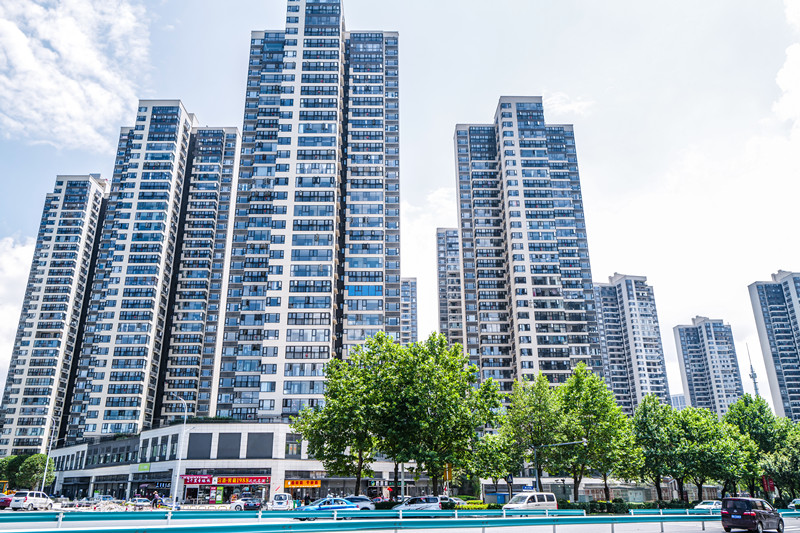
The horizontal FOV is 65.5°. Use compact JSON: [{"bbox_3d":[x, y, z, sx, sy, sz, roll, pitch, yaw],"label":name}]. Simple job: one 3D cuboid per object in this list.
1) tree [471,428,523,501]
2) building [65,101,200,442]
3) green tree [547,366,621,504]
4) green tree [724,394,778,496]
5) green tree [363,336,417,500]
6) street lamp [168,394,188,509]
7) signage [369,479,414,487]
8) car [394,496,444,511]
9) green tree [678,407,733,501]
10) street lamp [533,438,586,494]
[{"bbox_3d":[11.277,23.613,72.316,6.074,9.078,6.000,0,-21,0],"label":"tree"},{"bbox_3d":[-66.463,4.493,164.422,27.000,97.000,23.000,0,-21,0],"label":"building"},{"bbox_3d":[20.015,18.117,67.807,8.000,15.446,8.000,0,-21,0],"label":"green tree"},{"bbox_3d":[49.088,25.862,87.370,7.400,15.618,7.400,0,-21,0],"label":"green tree"},{"bbox_3d":[-0.895,12.983,53.031,6.200,15.119,6.200,0,-21,0],"label":"green tree"},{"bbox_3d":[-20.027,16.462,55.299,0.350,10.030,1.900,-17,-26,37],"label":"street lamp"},{"bbox_3d":[-1.178,31.963,91.631,6.800,0.950,0.300,0,-21,0],"label":"signage"},{"bbox_3d":[1.609,20.915,54.096,4.500,1.760,1.750,16,-26,-36],"label":"car"},{"bbox_3d":[45.807,28.392,92.915,8.096,14.755,7.800,0,-21,0],"label":"green tree"},{"bbox_3d":[14.904,19.410,57.748,0.400,6.100,6.300,16,-26,-37],"label":"street lamp"}]

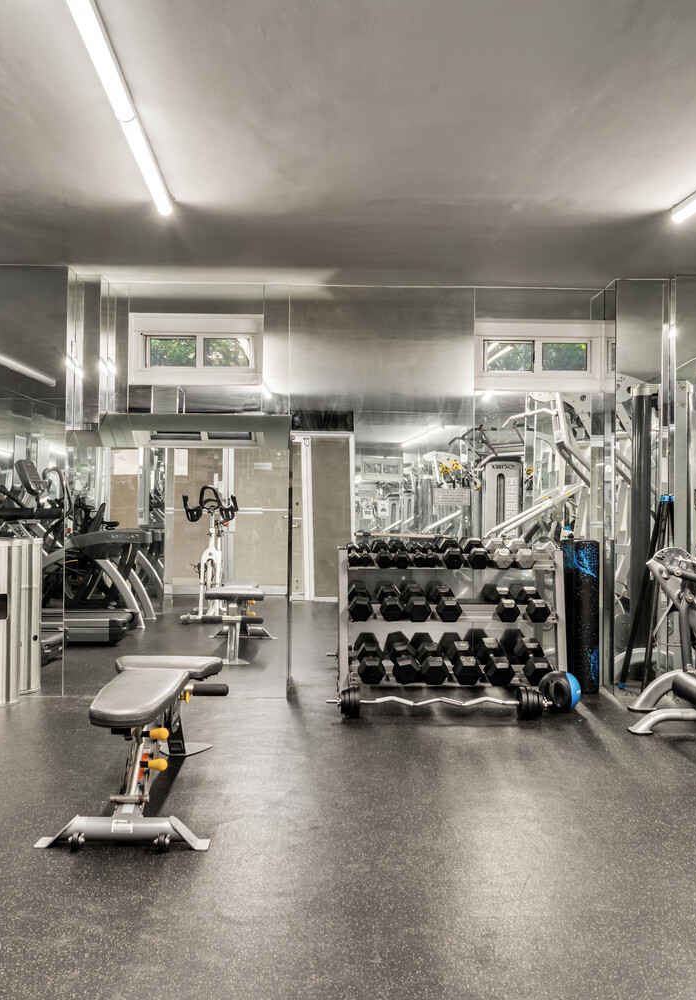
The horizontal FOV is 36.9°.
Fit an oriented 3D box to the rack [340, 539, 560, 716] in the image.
[{"bbox_3d":[0.577,0.721,5.940,1.245,0.900,0.540,1,0,0],"label":"rack"}]

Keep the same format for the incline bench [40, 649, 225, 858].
[{"bbox_3d":[-0.775,0.936,4.165,0.600,0.460,1.380,1,0,-2],"label":"incline bench"}]

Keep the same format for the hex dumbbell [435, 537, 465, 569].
[{"bbox_3d":[0.573,0.300,5.880,0.118,0.103,0.260,1,14,-3],"label":"hex dumbbell"}]

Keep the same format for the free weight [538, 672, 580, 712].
[{"bbox_3d":[1.176,1.064,5.770,0.230,0.230,0.230,1,0,0],"label":"free weight"}]

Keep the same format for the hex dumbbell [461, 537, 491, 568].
[{"bbox_3d":[0.717,0.300,5.880,0.118,0.103,0.260,1,14,-3],"label":"hex dumbbell"}]

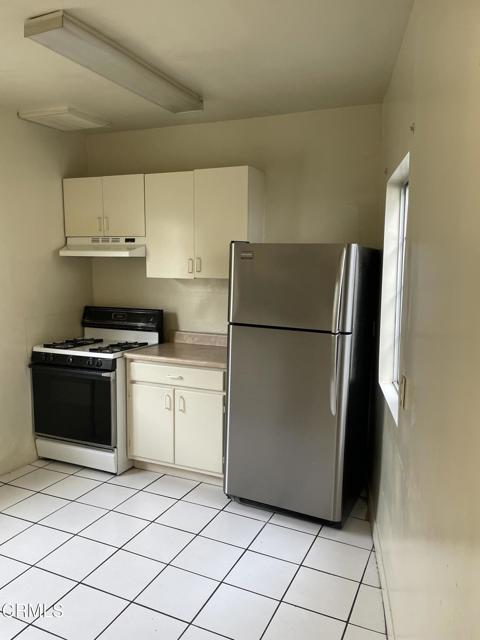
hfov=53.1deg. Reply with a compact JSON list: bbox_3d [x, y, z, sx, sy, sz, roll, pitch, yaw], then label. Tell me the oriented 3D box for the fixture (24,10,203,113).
[{"bbox_3d":[-0.610,-1.376,2.679,0.227,0.073,1.197,4,7,26],"label":"fixture"}]

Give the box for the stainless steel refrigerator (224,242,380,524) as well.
[{"bbox_3d":[0.423,0.348,3.208,0.763,1.665,0.755,4,7,24],"label":"stainless steel refrigerator"}]

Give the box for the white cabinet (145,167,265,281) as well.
[{"bbox_3d":[-0.267,-0.703,3.648,0.835,0.779,0.320,4,7,24],"label":"white cabinet"}]

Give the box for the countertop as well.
[{"bbox_3d":[-0.305,0.260,3.561,0.810,0.040,0.650,4,7,24],"label":"countertop"}]

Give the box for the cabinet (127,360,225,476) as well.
[{"bbox_3d":[-0.319,0.682,3.622,0.810,0.818,0.630,4,7,24],"label":"cabinet"}]

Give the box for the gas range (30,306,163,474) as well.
[{"bbox_3d":[-1.096,0.504,3.831,0.770,1.155,0.700,4,7,24],"label":"gas range"}]

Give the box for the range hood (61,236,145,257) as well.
[{"bbox_3d":[-1.034,-0.588,3.921,0.760,0.162,0.480,4,7,24],"label":"range hood"}]

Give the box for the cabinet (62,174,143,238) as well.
[{"bbox_3d":[-1.012,-0.911,3.966,0.793,0.466,0.320,4,7,24],"label":"cabinet"}]

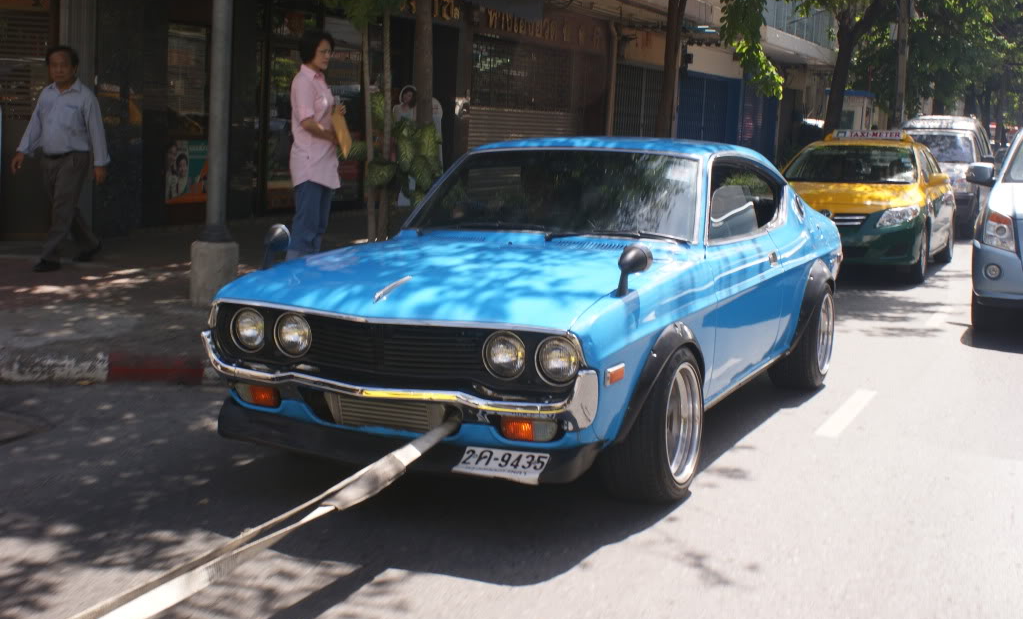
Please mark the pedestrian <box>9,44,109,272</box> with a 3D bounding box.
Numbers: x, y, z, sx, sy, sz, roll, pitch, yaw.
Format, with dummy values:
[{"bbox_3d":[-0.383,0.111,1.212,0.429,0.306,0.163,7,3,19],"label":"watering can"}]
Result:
[{"bbox_3d":[-3.292,-1.075,8.706,0.580,1.670,0.580,5,8,25],"label":"pedestrian"}]

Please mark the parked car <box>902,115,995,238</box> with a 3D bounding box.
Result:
[{"bbox_3d":[7.720,-2.412,21.600,1.760,1.920,4.900,5,8,25],"label":"parked car"}]

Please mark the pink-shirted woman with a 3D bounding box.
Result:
[{"bbox_3d":[-1.203,-0.894,7.250,0.380,1.570,0.460,5,8,22],"label":"pink-shirted woman"}]

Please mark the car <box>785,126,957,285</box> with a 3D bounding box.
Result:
[{"bbox_3d":[4.156,-1.289,13.950,1.760,1.550,4.540,5,8,25],"label":"car"}]

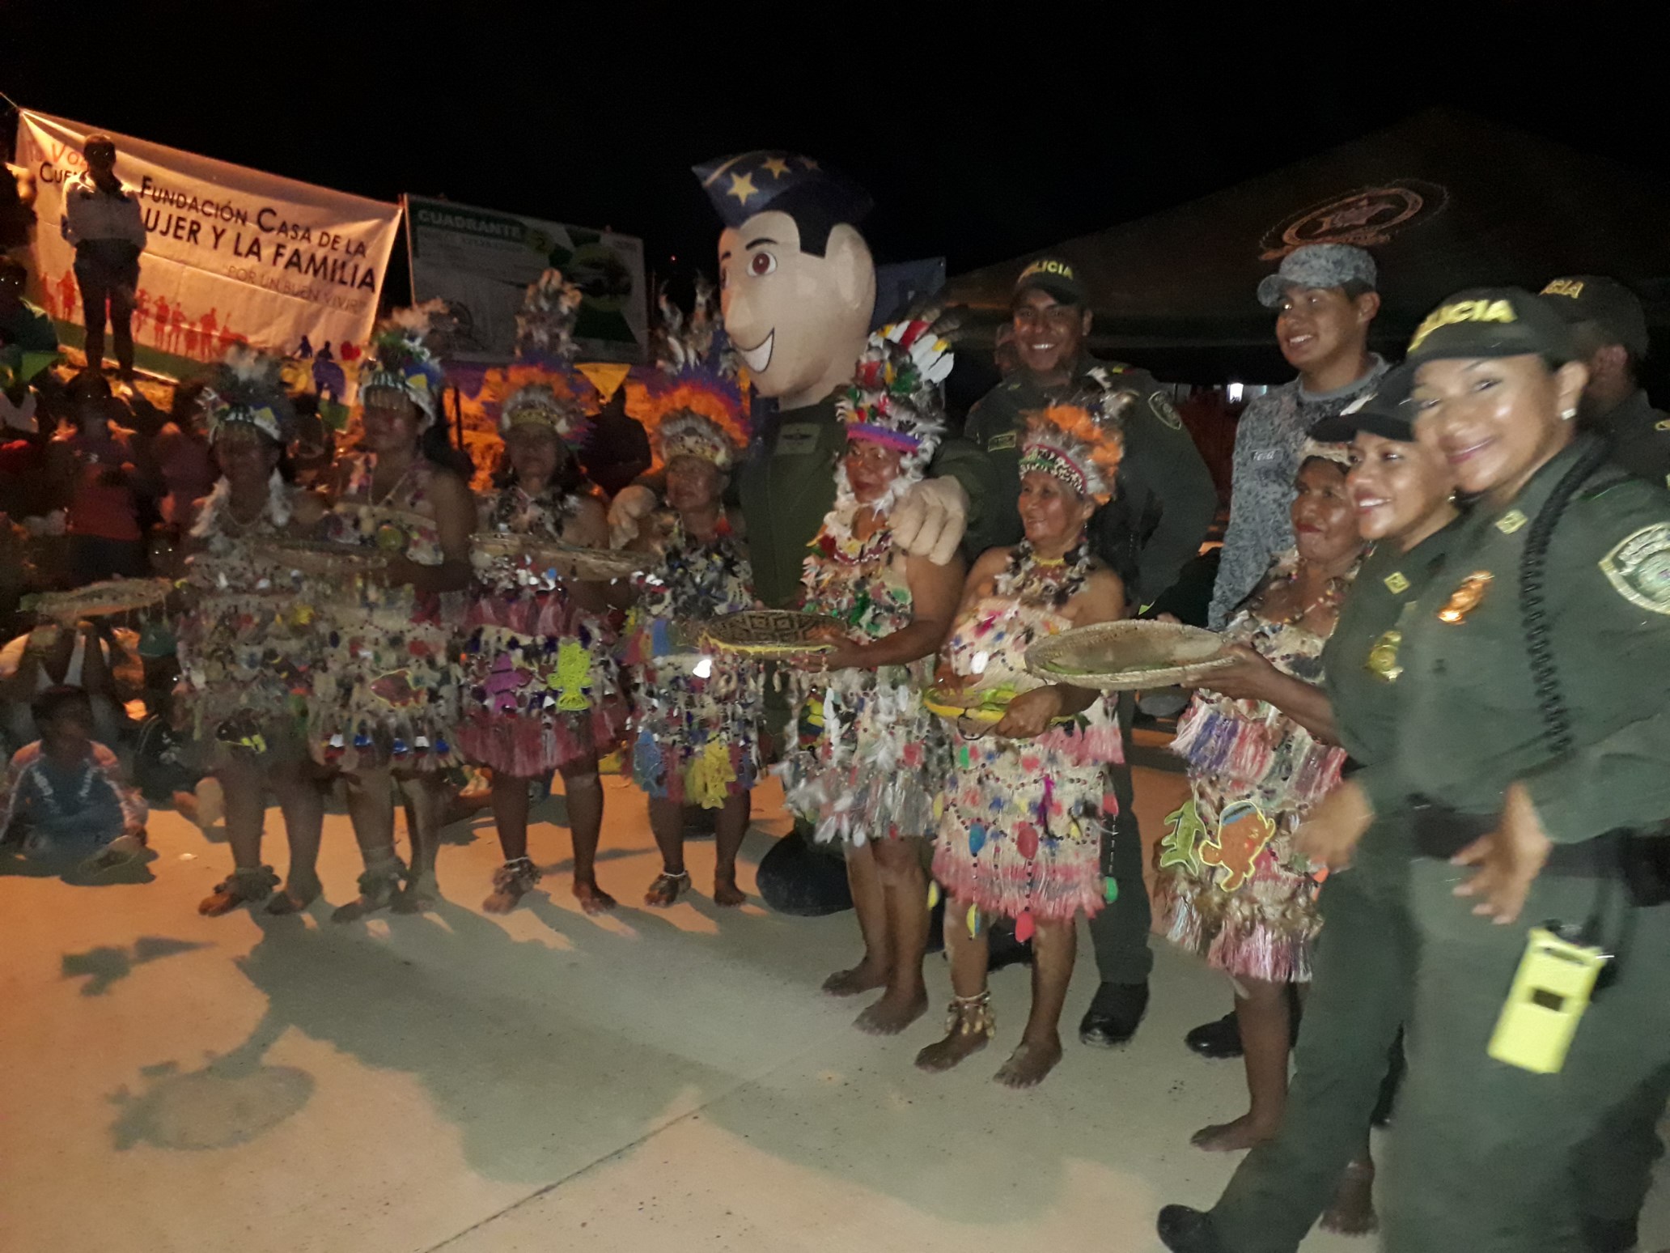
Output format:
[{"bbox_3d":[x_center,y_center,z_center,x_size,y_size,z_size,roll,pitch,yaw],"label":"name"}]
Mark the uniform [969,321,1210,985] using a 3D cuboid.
[{"bbox_3d":[0.613,0.065,3.148,0.570,1.500,0.360,5,12,22],"label":"uniform"}]

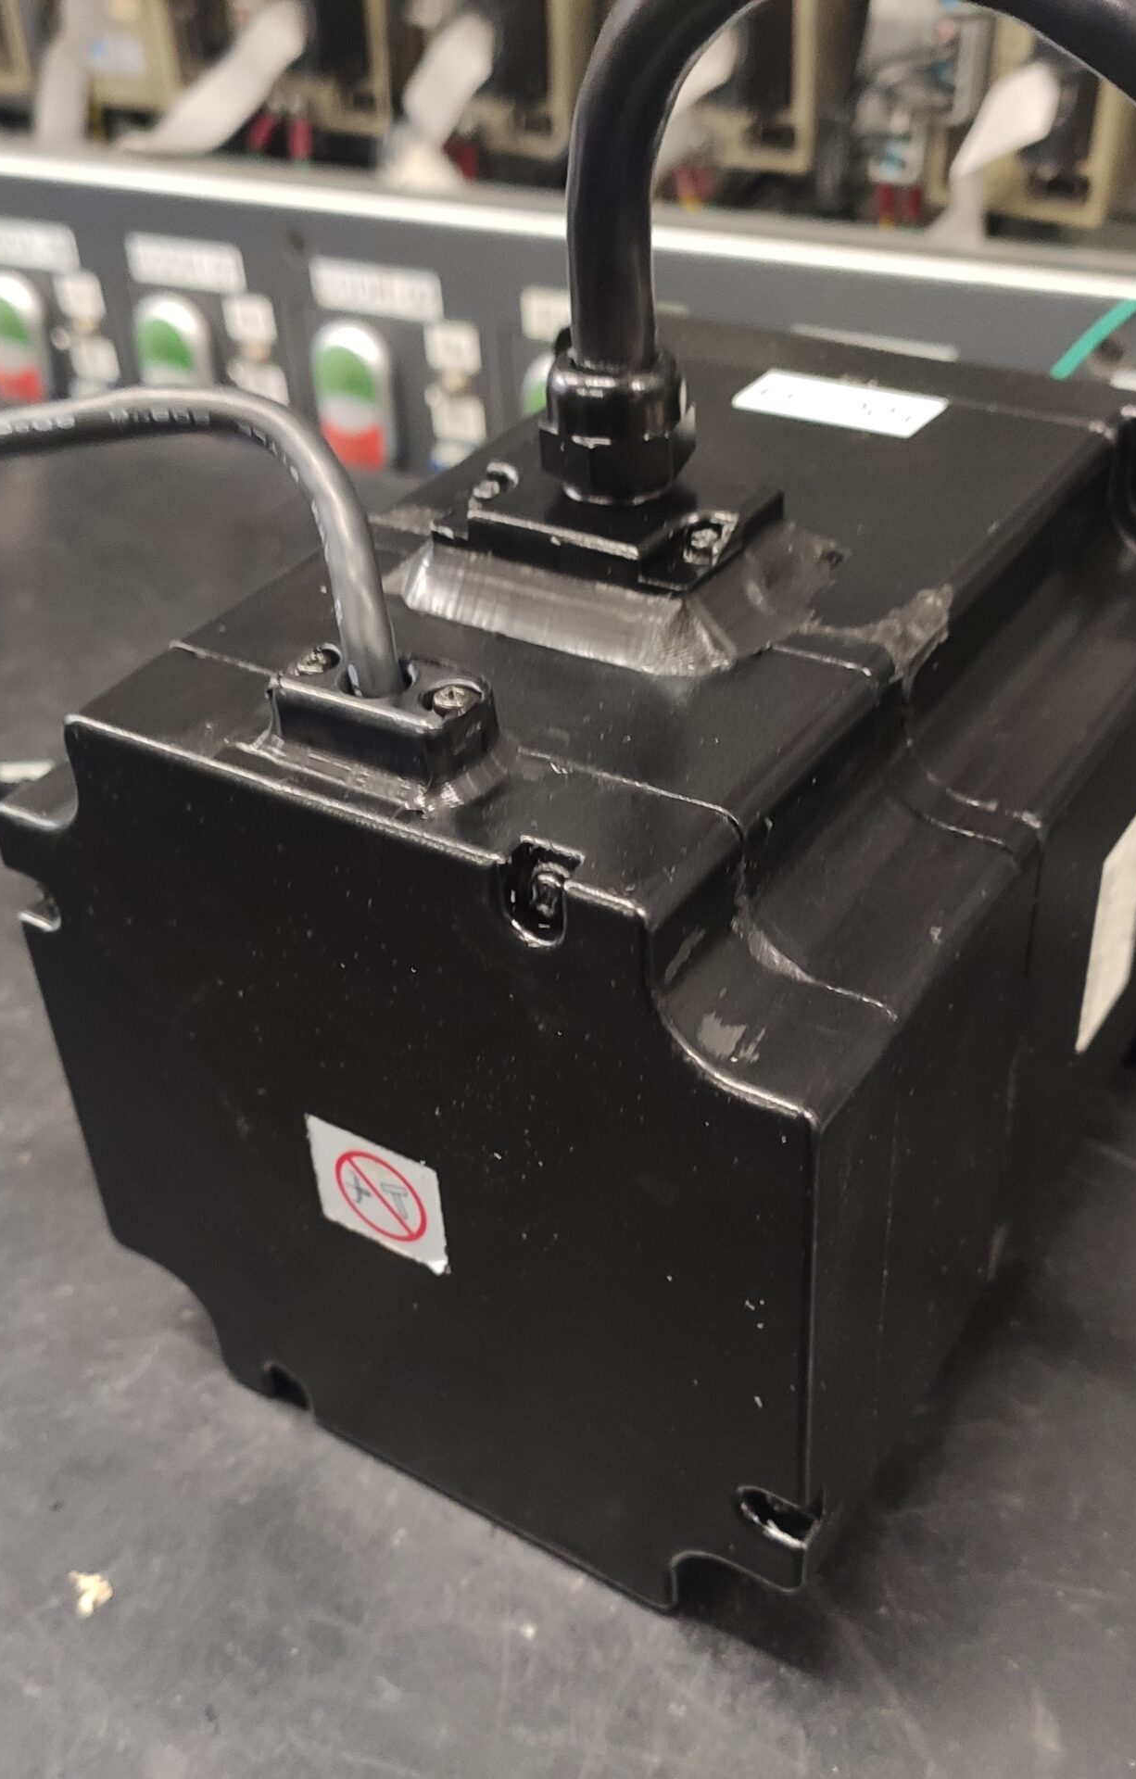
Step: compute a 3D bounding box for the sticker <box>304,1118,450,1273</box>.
[{"bbox_3d":[-0.025,0.040,0.233,0.021,0.019,0.001,18,42,28],"label":"sticker"}]

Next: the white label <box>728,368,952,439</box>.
[{"bbox_3d":[0.043,-0.077,0.283,0.031,0.001,0.015,18,42,28],"label":"white label"}]

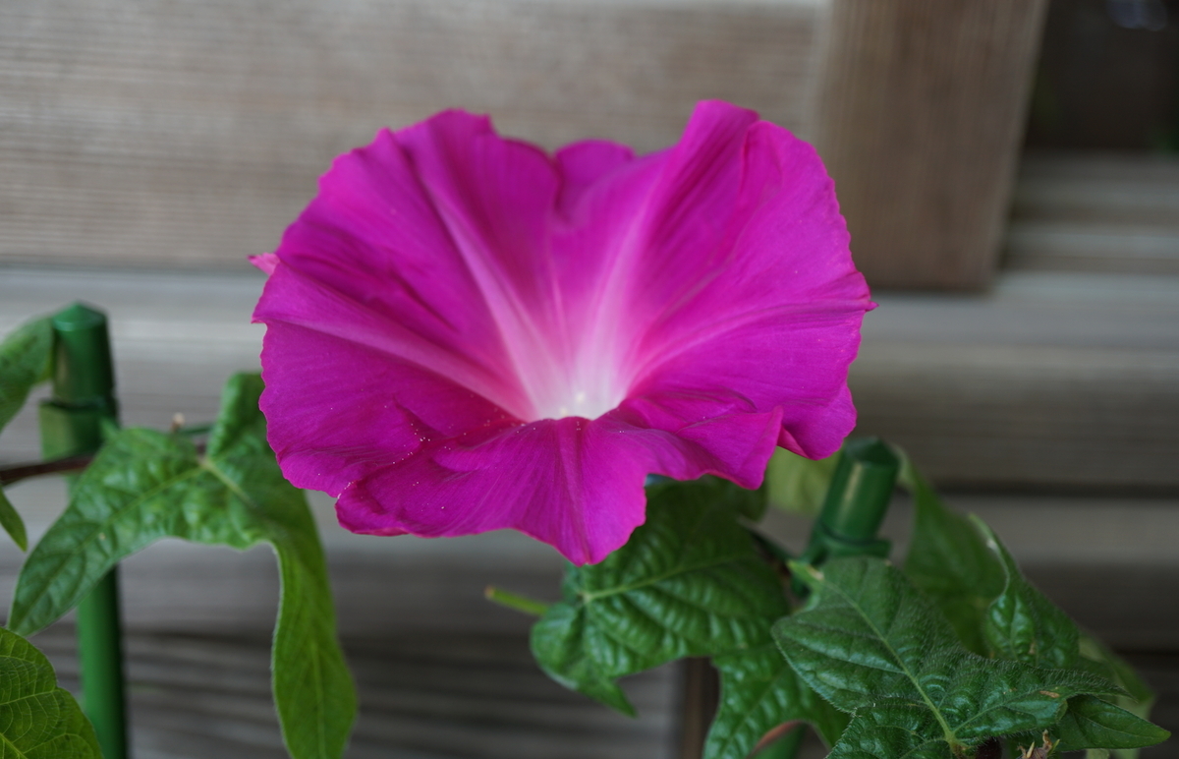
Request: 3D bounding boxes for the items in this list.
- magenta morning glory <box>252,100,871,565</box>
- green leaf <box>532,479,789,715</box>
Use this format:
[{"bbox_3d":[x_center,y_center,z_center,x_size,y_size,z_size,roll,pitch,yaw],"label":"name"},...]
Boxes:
[{"bbox_3d":[-0.004,0.002,0.294,0.118,0.055,0.108,-2,49,3],"label":"magenta morning glory"},{"bbox_3d":[0.015,0.044,0.297,0.052,0.018,0.050,-13,61,-7],"label":"green leaf"}]

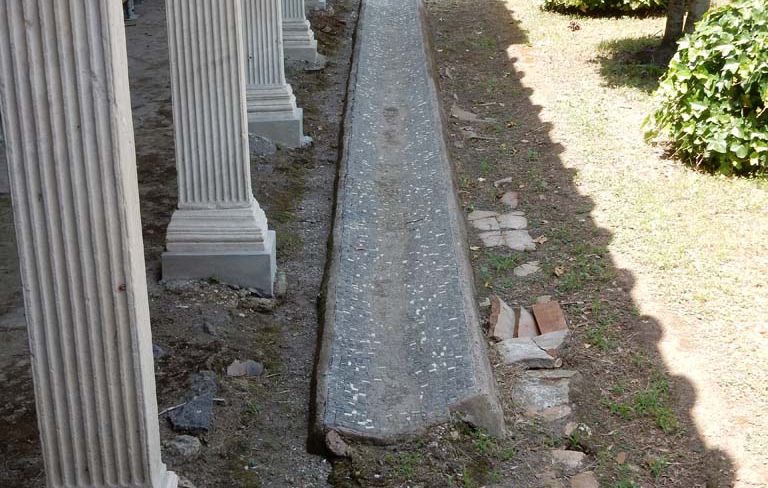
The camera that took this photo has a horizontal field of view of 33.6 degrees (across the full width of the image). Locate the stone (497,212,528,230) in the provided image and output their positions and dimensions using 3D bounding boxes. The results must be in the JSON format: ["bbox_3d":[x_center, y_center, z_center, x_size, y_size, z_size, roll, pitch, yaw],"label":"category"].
[{"bbox_3d":[0.471,-0.084,4.700,0.107,0.030,0.150,-1,20,0],"label":"stone"}]

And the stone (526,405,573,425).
[{"bbox_3d":[0.410,0.423,3.155,0.110,0.022,0.070,-5,20,-10],"label":"stone"}]

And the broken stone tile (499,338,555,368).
[{"bbox_3d":[0.403,0.306,3.582,0.140,0.040,0.140,-1,19,0],"label":"broken stone tile"}]

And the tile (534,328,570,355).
[{"bbox_3d":[0.482,0.279,3.662,0.095,0.036,0.125,1,19,5],"label":"tile"}]

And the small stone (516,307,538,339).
[{"bbox_3d":[0.408,0.223,3.613,0.070,0.055,0.100,2,20,9],"label":"small stone"}]

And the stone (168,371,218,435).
[{"bbox_3d":[-0.493,0.409,3.300,0.125,0.090,0.260,-1,20,0],"label":"stone"}]

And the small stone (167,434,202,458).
[{"bbox_3d":[-0.489,0.496,3.118,0.090,0.050,0.075,-1,20,0],"label":"small stone"}]

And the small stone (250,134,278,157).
[{"bbox_3d":[-0.546,-0.428,5.531,0.155,0.075,0.110,-1,19,0],"label":"small stone"}]

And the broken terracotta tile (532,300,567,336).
[{"bbox_3d":[0.496,0.218,3.792,0.080,0.045,0.185,-1,19,0],"label":"broken terracotta tile"}]

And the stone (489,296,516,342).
[{"bbox_3d":[0.355,0.224,3.810,0.090,0.065,0.250,1,20,5],"label":"stone"}]

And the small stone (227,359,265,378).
[{"bbox_3d":[-0.376,0.336,3.458,0.100,0.032,0.060,-1,19,0],"label":"small stone"}]

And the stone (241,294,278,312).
[{"bbox_3d":[-0.389,0.186,3.975,0.118,0.045,0.080,-1,20,0],"label":"stone"}]

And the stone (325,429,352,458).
[{"bbox_3d":[-0.108,0.475,3.028,0.055,0.042,0.055,10,22,28],"label":"stone"}]

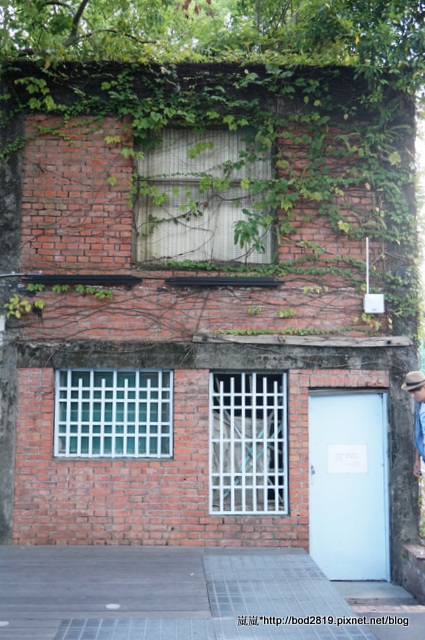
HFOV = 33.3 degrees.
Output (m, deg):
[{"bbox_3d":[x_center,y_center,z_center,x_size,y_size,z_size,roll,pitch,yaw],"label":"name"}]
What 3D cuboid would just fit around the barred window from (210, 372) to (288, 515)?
[{"bbox_3d":[0.377,1.270,7.373,0.798,1.457,0.090,0,-5,-2],"label":"barred window"}]

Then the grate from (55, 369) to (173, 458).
[{"bbox_3d":[-1.007,0.962,7.333,1.210,0.899,0.070,0,-5,-2],"label":"grate"}]

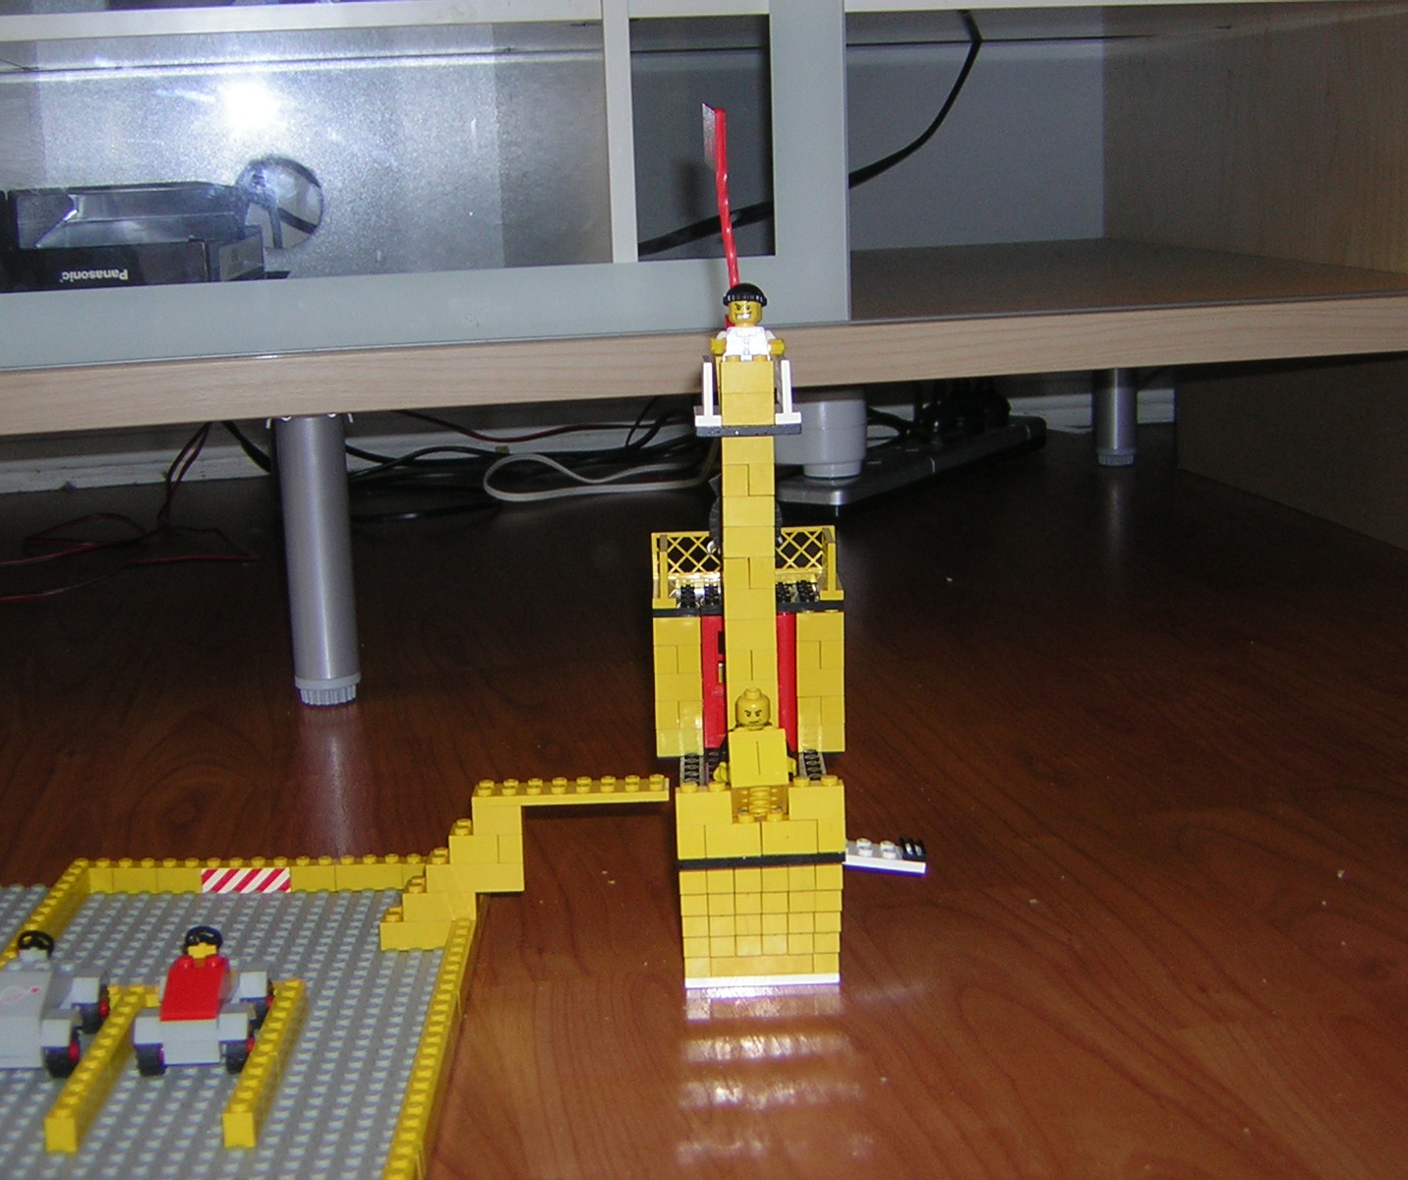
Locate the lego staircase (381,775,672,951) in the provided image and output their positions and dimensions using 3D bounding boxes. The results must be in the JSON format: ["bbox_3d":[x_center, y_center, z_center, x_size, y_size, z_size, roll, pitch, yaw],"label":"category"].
[{"bbox_3d":[-0.059,0.090,0.708,0.096,0.053,0.016,-2,11,-1],"label":"lego staircase"}]

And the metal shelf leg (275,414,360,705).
[{"bbox_3d":[-0.188,-0.016,1.042,0.033,0.142,0.033,-2,11,0],"label":"metal shelf leg"}]

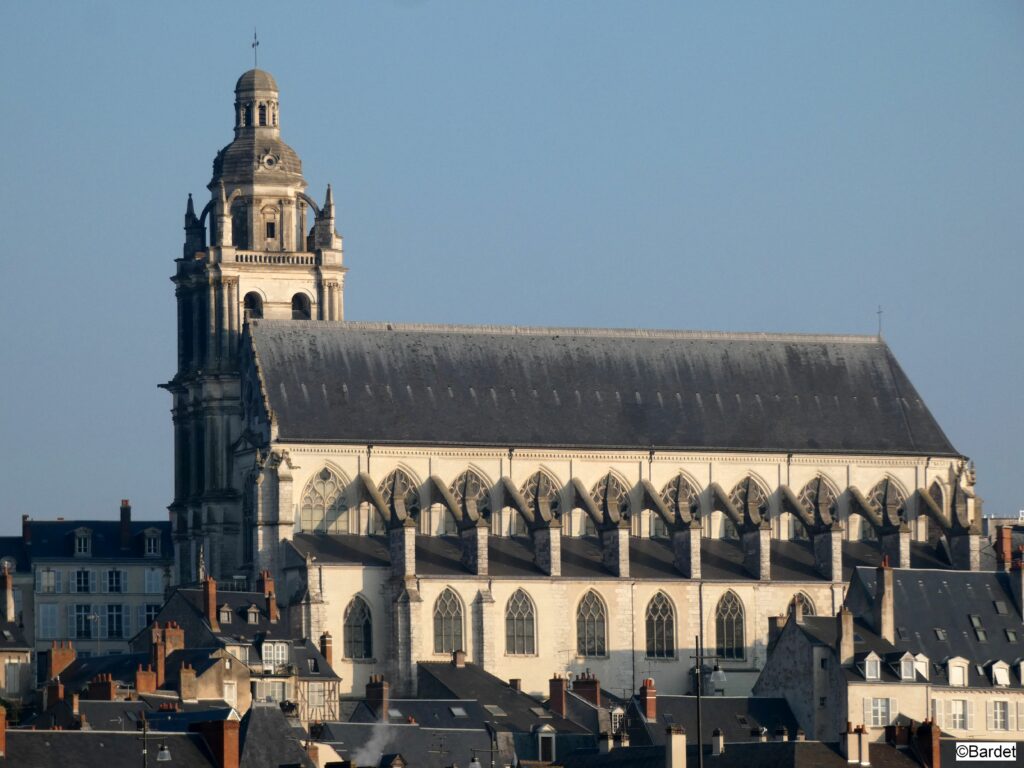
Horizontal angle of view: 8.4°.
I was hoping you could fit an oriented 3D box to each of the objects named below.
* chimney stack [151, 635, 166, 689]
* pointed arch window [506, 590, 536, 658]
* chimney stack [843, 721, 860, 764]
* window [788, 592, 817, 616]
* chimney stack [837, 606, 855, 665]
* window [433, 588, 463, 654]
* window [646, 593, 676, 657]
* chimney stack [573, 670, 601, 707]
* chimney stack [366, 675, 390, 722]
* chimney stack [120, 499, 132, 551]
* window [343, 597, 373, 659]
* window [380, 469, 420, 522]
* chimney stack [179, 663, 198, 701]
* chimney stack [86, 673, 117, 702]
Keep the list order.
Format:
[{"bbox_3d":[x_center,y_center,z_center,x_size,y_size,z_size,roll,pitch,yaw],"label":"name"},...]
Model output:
[{"bbox_3d":[-24.811,19.477,490.000,0.650,3.734,0.950,3,-7,-33],"label":"chimney stack"},{"bbox_3d":[0.663,18.536,544.872,2.650,5.200,0.400,1,-6,-20],"label":"pointed arch window"},{"bbox_3d":[21.123,22.417,435.000,0.850,2.540,0.800,3,-7,-36],"label":"chimney stack"},{"bbox_3d":[23.702,19.752,571.578,2.649,5.635,0.450,1,-6,-22],"label":"window"},{"bbox_3d":[24.602,18.553,515.000,1.000,4.241,0.750,3,-7,-35],"label":"chimney stack"},{"bbox_3d":[-5.114,19.032,560.026,2.639,5.360,0.450,1,-6,-22],"label":"window"},{"bbox_3d":[12.040,19.572,566.963,2.584,5.467,0.450,1,-6,-22],"label":"window"},{"bbox_3d":[5.035,20.606,472.000,0.400,2.358,2.300,4,-7,-43],"label":"chimney stack"},{"bbox_3d":[-9.084,21.401,475.000,0.580,3.175,1.800,4,-7,-42],"label":"chimney stack"},{"bbox_3d":[-33.982,12.399,615.000,0.850,4.480,1.000,1,-6,-15],"label":"chimney stack"},{"bbox_3d":[-12.286,19.376,556.081,2.534,5.082,0.450,1,-6,-22],"label":"window"},{"bbox_3d":[-8.888,9.325,554.029,3.650,5.300,0.400,1,-6,-20],"label":"window"},{"bbox_3d":[-22.133,20.370,478.000,1.200,2.698,0.500,2,-6,-28],"label":"chimney stack"},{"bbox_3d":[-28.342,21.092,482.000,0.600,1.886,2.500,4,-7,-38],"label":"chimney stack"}]

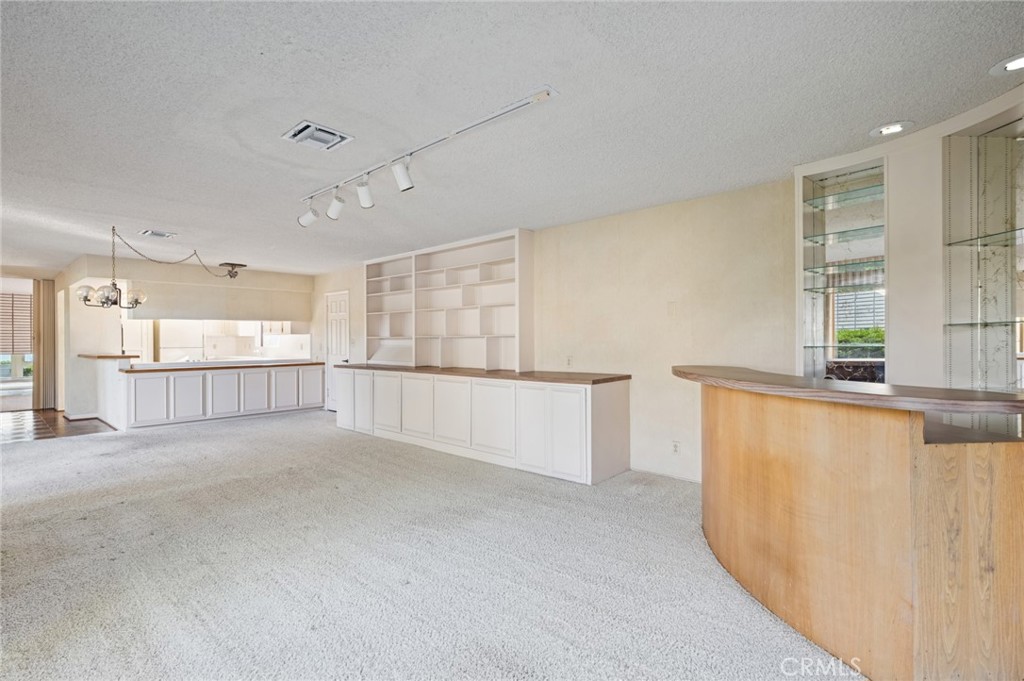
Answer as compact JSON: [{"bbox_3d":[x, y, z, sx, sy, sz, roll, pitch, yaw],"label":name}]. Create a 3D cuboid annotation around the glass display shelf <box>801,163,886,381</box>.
[{"bbox_3d":[2.248,-0.407,3.062,0.220,1.465,0.450,0,0,-44],"label":"glass display shelf"}]

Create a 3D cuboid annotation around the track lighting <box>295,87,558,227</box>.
[{"bbox_3d":[-0.812,-1.087,3.107,2.700,0.250,0.200,0,0,40],"label":"track lighting"}]

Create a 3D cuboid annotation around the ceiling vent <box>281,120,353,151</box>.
[{"bbox_3d":[-1.154,-1.204,2.703,0.310,0.030,0.295,0,0,40],"label":"ceiling vent"}]

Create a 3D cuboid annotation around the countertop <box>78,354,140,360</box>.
[{"bbox_3d":[-6.221,0.254,7.046,1.500,0.045,0.480,0,0,40],"label":"countertop"}]

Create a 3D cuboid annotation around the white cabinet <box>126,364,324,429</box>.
[{"bbox_3d":[-4.624,0.840,7.476,0.600,0.840,2.750,0,0,40],"label":"white cabinet"}]

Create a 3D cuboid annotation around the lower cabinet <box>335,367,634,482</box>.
[{"bbox_3d":[-0.743,0.797,5.470,4.260,0.888,0.640,0,0,40],"label":"lower cabinet"}]

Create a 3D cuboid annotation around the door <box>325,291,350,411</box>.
[{"bbox_3d":[-2.997,0.236,7.857,0.760,2.060,0.070,0,0,40],"label":"door"}]

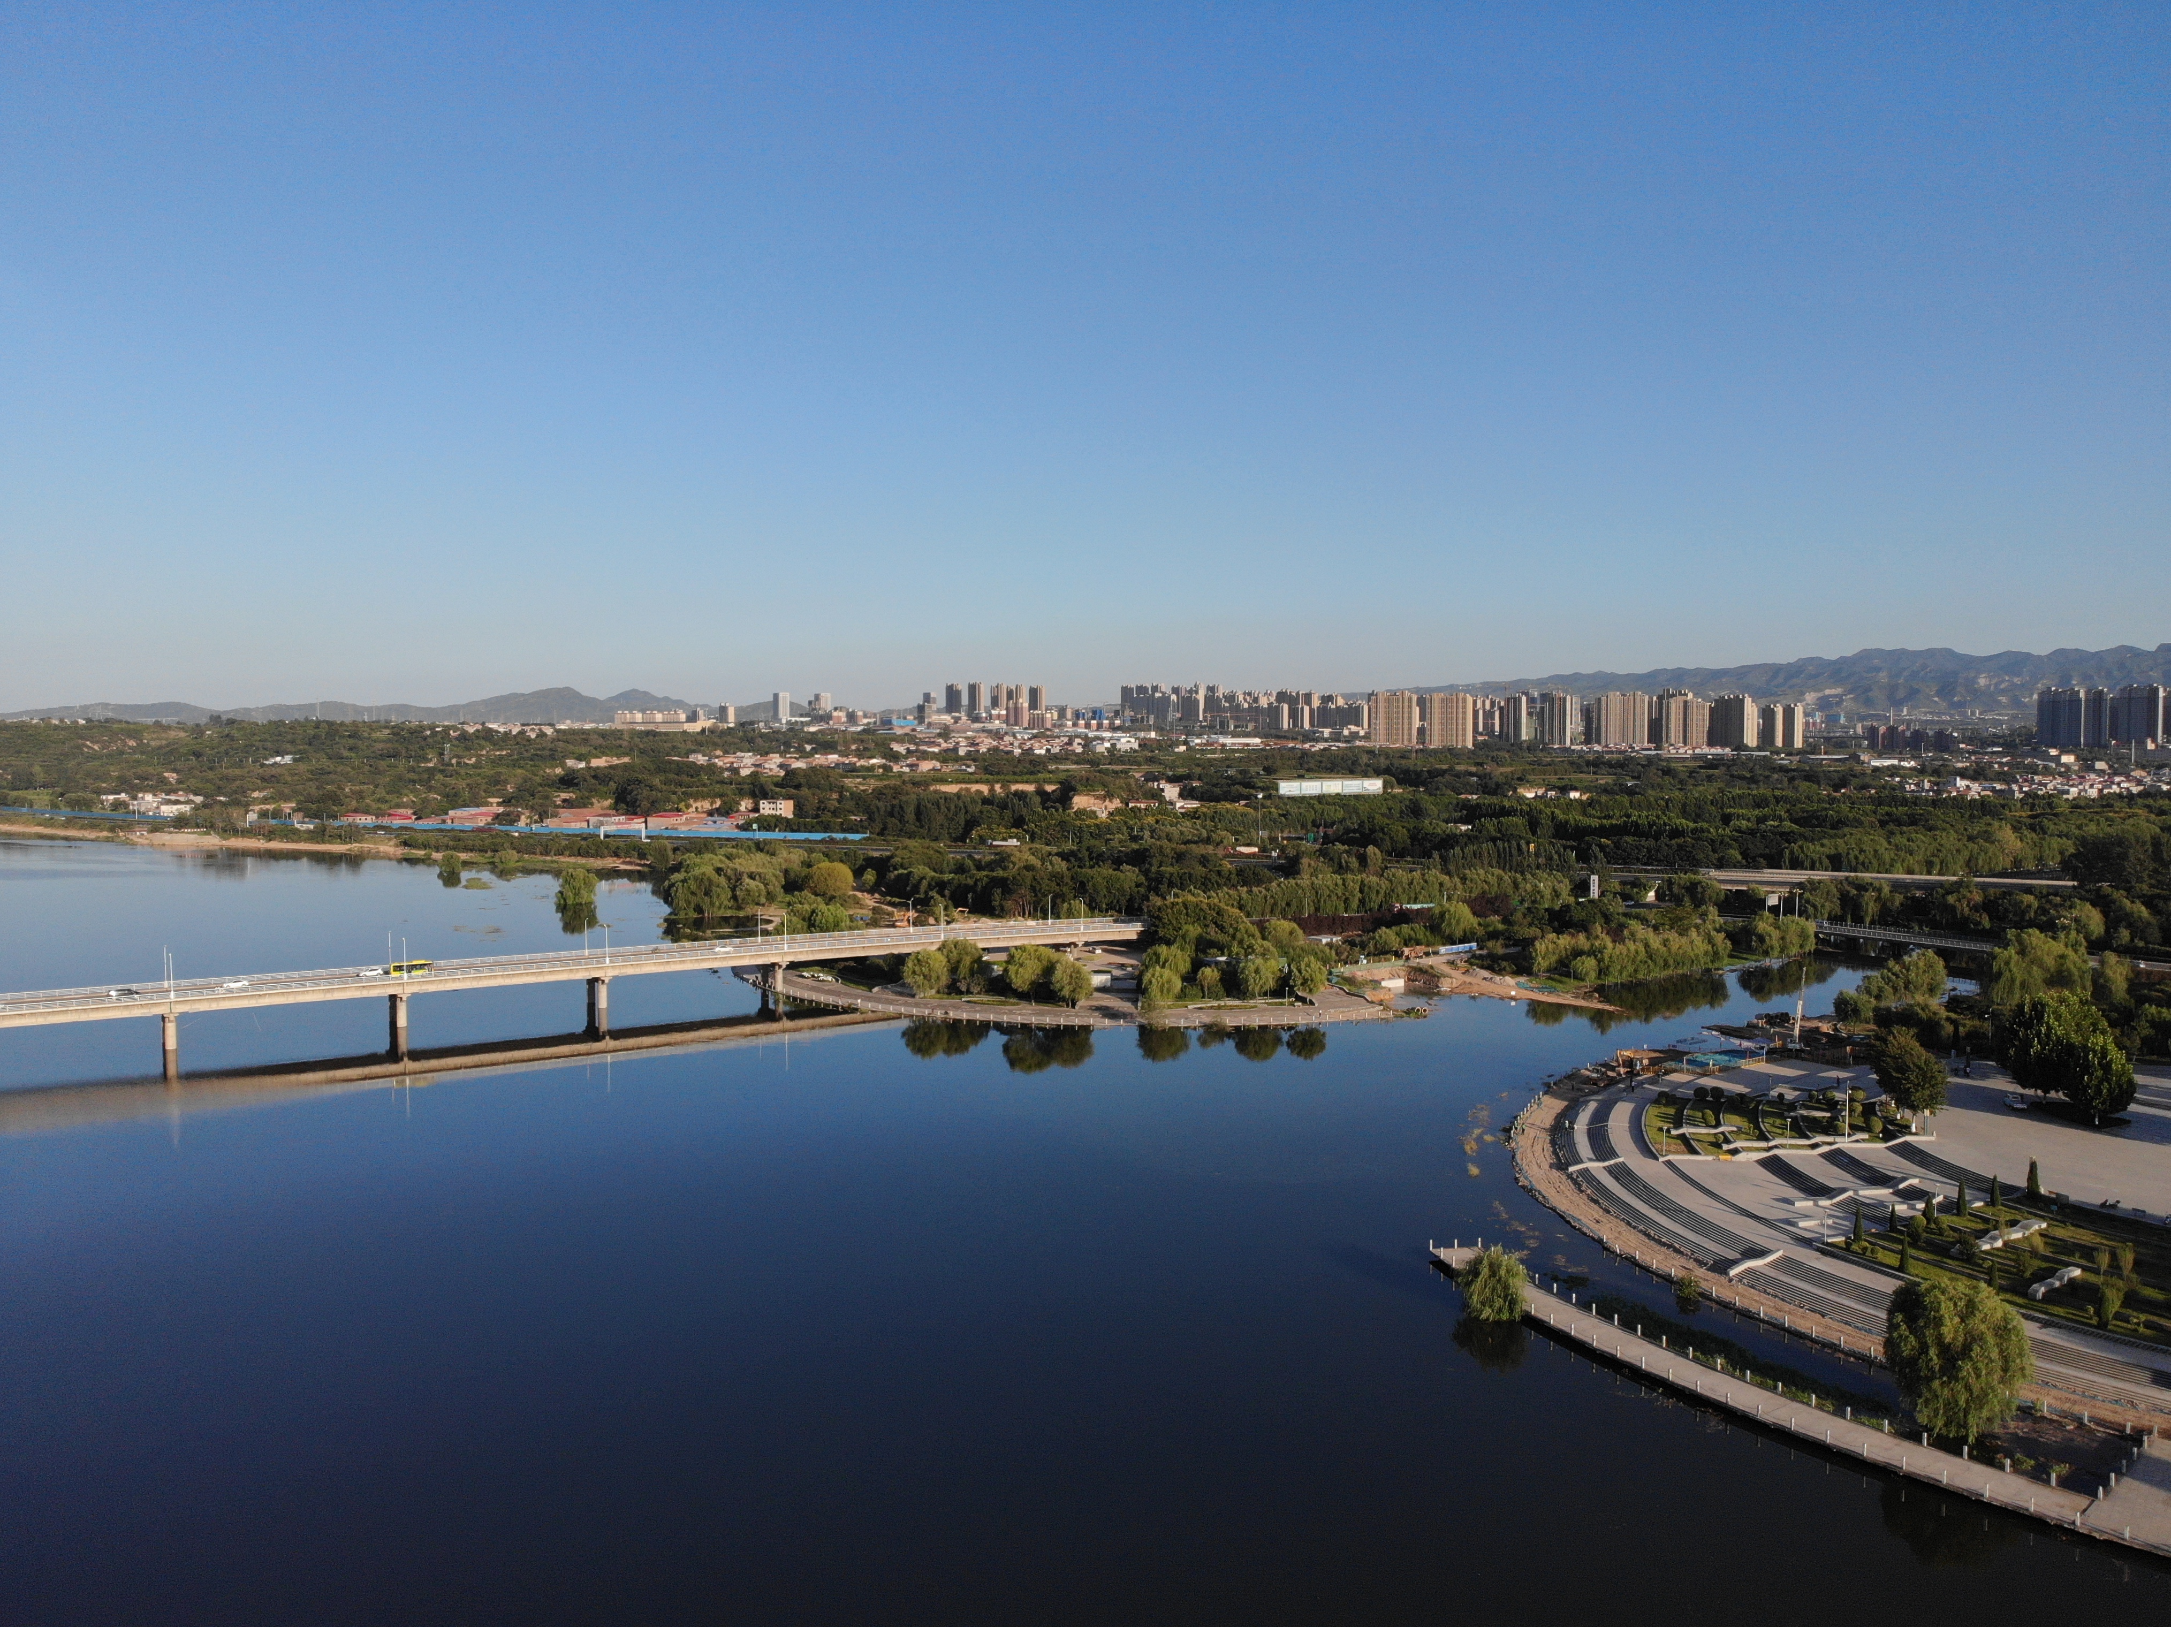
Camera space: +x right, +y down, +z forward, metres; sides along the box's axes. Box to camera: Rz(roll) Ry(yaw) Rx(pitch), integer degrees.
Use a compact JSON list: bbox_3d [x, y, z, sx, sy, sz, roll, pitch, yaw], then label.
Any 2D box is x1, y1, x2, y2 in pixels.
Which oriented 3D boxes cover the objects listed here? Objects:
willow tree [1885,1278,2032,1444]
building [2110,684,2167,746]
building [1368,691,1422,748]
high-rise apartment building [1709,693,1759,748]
[{"bbox_3d":[75.970,46.970,131.000,12.400,12.200,12.400,0,3,0],"label":"willow tree"},{"bbox_3d":[1441.910,-134.700,2060.000,21.000,82.000,57.000,-2,4,-37],"label":"building"},{"bbox_3d":[374.380,-112.850,1820.000,58.000,68.500,20.000,1,3,24],"label":"building"},{"bbox_3d":[803.010,-114.590,1865.000,22.000,68.000,54.000,-1,3,-25],"label":"high-rise apartment building"}]

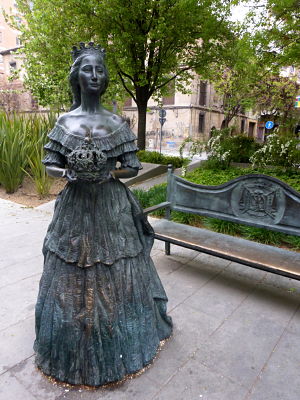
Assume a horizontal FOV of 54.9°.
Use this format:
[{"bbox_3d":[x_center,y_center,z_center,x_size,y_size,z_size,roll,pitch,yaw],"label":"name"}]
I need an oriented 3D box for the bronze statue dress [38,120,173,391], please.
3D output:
[{"bbox_3d":[-0.345,0.229,1.915,0.951,1.444,0.987,0,15,-4],"label":"bronze statue dress"}]

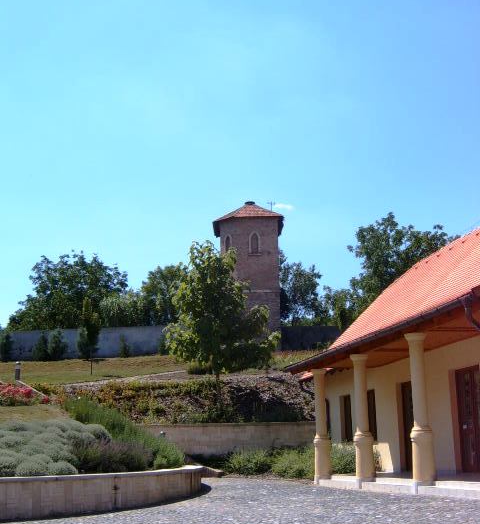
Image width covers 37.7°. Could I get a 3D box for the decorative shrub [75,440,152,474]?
[{"bbox_3d":[-2.116,3.269,11.754,1.305,0.548,1.109,3,-16,-9],"label":"decorative shrub"}]

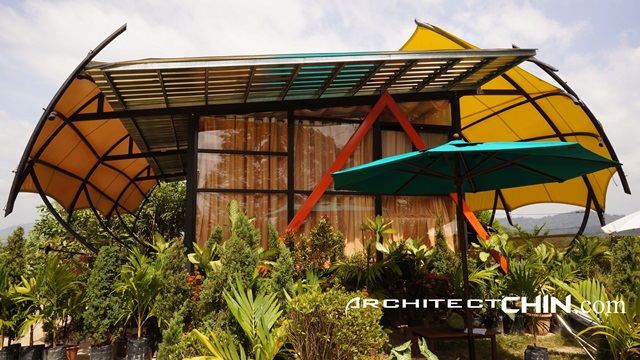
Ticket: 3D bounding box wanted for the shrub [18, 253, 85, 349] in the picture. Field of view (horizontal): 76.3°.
[{"bbox_3d":[-3.166,1.417,4.750,0.764,1.066,0.700,0,-6,0],"label":"shrub"}]

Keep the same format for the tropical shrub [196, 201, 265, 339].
[{"bbox_3d":[-1.143,1.143,5.200,0.835,1.711,0.800,0,-6,0],"label":"tropical shrub"}]

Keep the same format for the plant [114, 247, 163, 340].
[{"bbox_3d":[-2.117,1.324,4.750,0.544,1.077,0.520,0,-6,0],"label":"plant"}]

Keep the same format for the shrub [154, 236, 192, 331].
[{"bbox_3d":[-1.798,1.271,5.000,0.456,1.139,0.460,0,-6,0],"label":"shrub"}]

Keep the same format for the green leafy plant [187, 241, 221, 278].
[{"bbox_3d":[-1.545,1.054,5.400,0.441,0.498,0.450,0,-6,0],"label":"green leafy plant"}]

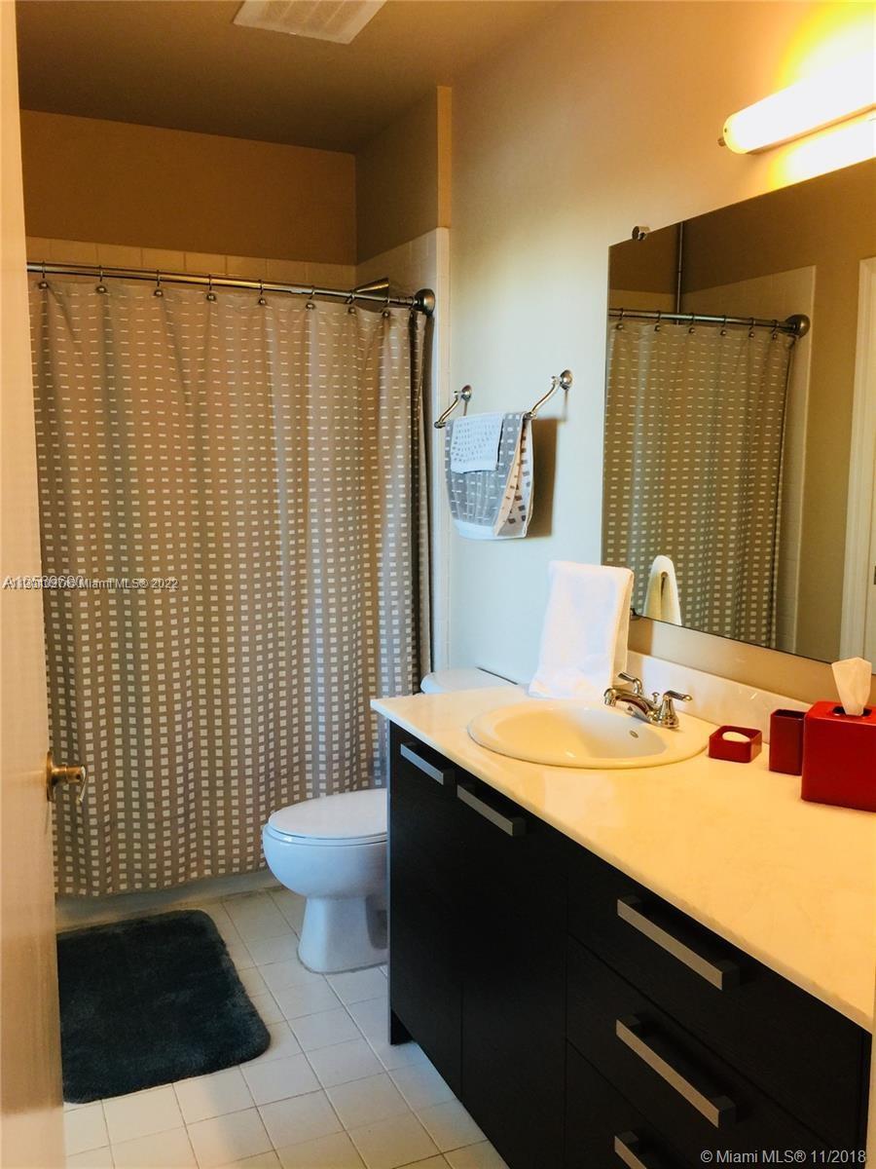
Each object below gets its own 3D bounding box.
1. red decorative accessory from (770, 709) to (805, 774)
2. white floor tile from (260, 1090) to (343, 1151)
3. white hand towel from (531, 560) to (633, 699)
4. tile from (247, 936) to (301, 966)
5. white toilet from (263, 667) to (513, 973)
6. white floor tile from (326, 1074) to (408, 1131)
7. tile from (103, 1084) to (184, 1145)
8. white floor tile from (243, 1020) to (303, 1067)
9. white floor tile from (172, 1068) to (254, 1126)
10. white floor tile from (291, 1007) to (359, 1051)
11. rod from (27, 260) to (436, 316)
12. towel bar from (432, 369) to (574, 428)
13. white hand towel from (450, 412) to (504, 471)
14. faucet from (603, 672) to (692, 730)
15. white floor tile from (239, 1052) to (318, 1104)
[{"bbox_3d":[0.652,0.289,1.798,0.065,0.104,0.063,5,9,30],"label":"red decorative accessory"},{"bbox_3d":[-0.297,1.160,2.118,0.150,0.010,0.146,-3,8,-25],"label":"white floor tile"},{"bbox_3d":[0.354,0.105,2.397,0.191,0.319,0.123,4,8,29],"label":"white hand towel"},{"bbox_3d":[-0.471,1.070,2.869,0.150,0.010,0.150,-3,7,-24],"label":"tile"},{"bbox_3d":[-0.142,0.684,2.874,0.757,0.755,0.445,-3,8,-25],"label":"white toilet"},{"bbox_3d":[-0.158,1.152,2.182,0.150,0.010,0.146,-3,8,-25],"label":"white floor tile"},{"bbox_3d":[-0.639,1.158,2.125,0.150,0.010,0.146,-3,8,-25],"label":"tile"},{"bbox_3d":[-0.422,1.125,2.386,0.150,0.010,0.146,-3,8,-25],"label":"white floor tile"},{"bbox_3d":[-0.500,1.149,2.191,0.150,0.010,0.150,-3,7,-24],"label":"white floor tile"},{"bbox_3d":[-0.282,1.120,2.455,0.150,0.010,0.150,-3,7,-24],"label":"white floor tile"},{"bbox_3d":[-0.713,-0.917,2.975,1.515,0.085,0.085,-3,7,-24],"label":"rod"},{"bbox_3d":[0.170,-0.542,2.891,0.118,0.140,0.660,-3,7,-24],"label":"towel bar"},{"bbox_3d":[0.120,-0.406,2.825,0.045,0.164,0.319,-3,8,-25],"label":"white hand towel"},{"bbox_3d":[0.416,0.249,2.069,0.165,0.080,0.250,-3,7,-24],"label":"faucet"},{"bbox_3d":[-0.360,1.142,2.252,0.150,0.010,0.146,-3,8,-25],"label":"white floor tile"}]

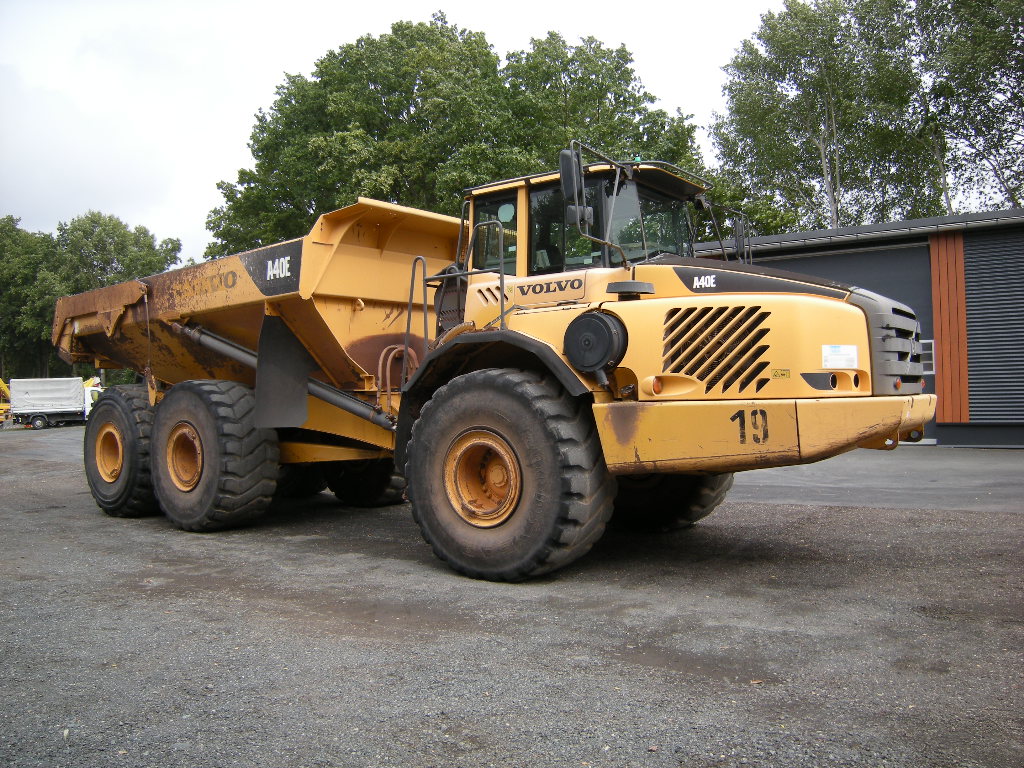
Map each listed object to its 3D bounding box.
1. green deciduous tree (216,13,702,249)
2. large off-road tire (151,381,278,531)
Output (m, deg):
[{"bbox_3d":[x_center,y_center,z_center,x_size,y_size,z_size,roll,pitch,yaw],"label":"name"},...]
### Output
[{"bbox_3d":[-2.077,-6.090,31.888,19.000,16.219,14.000,-1,-1,0],"label":"green deciduous tree"},{"bbox_3d":[-3.651,0.853,10.124,1.844,1.790,0.760,-2,-1,40],"label":"large off-road tire"}]

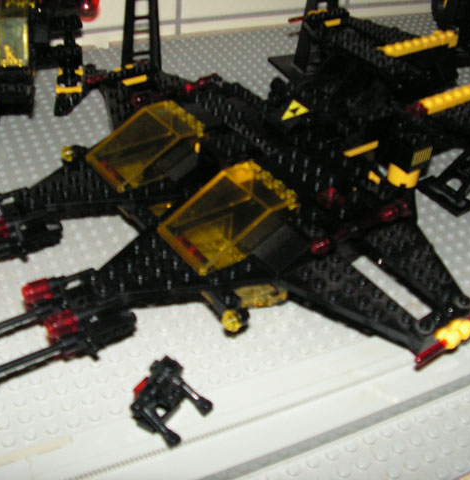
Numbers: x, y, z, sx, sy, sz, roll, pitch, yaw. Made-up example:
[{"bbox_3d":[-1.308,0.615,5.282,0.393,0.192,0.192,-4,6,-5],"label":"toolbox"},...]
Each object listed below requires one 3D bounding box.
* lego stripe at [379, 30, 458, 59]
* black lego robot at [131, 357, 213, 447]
[{"bbox_3d":[0.109,-0.115,0.395,0.068,0.007,0.009,-22,49,-31],"label":"lego stripe"},{"bbox_3d":[-0.024,0.056,0.242,0.025,0.029,0.025,30,46,26],"label":"black lego robot"}]

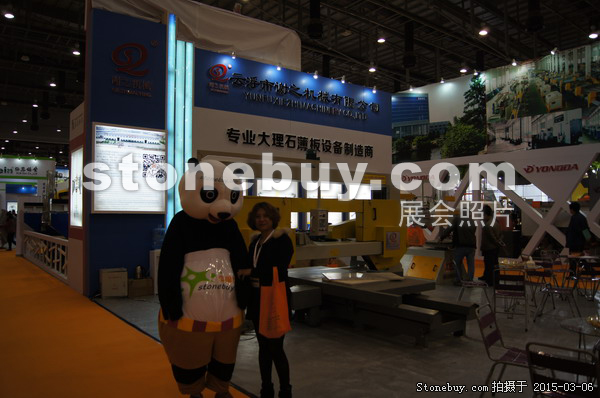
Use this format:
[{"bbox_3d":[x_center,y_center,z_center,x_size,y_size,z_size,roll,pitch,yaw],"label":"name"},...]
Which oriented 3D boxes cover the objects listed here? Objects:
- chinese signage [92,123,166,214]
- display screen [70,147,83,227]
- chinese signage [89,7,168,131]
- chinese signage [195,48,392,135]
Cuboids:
[{"bbox_3d":[-3.301,-0.553,8.754,1.382,1.667,0.100,1,-2,-37],"label":"chinese signage"},{"bbox_3d":[-4.500,-0.218,9.158,0.100,1.559,1.152,1,-2,-37],"label":"display screen"},{"bbox_3d":[-3.260,-2.426,8.609,1.394,2.084,0.120,1,-2,-37],"label":"chinese signage"},{"bbox_3d":[0.219,-2.521,11.468,6.251,1.248,0.120,1,-2,-37],"label":"chinese signage"}]

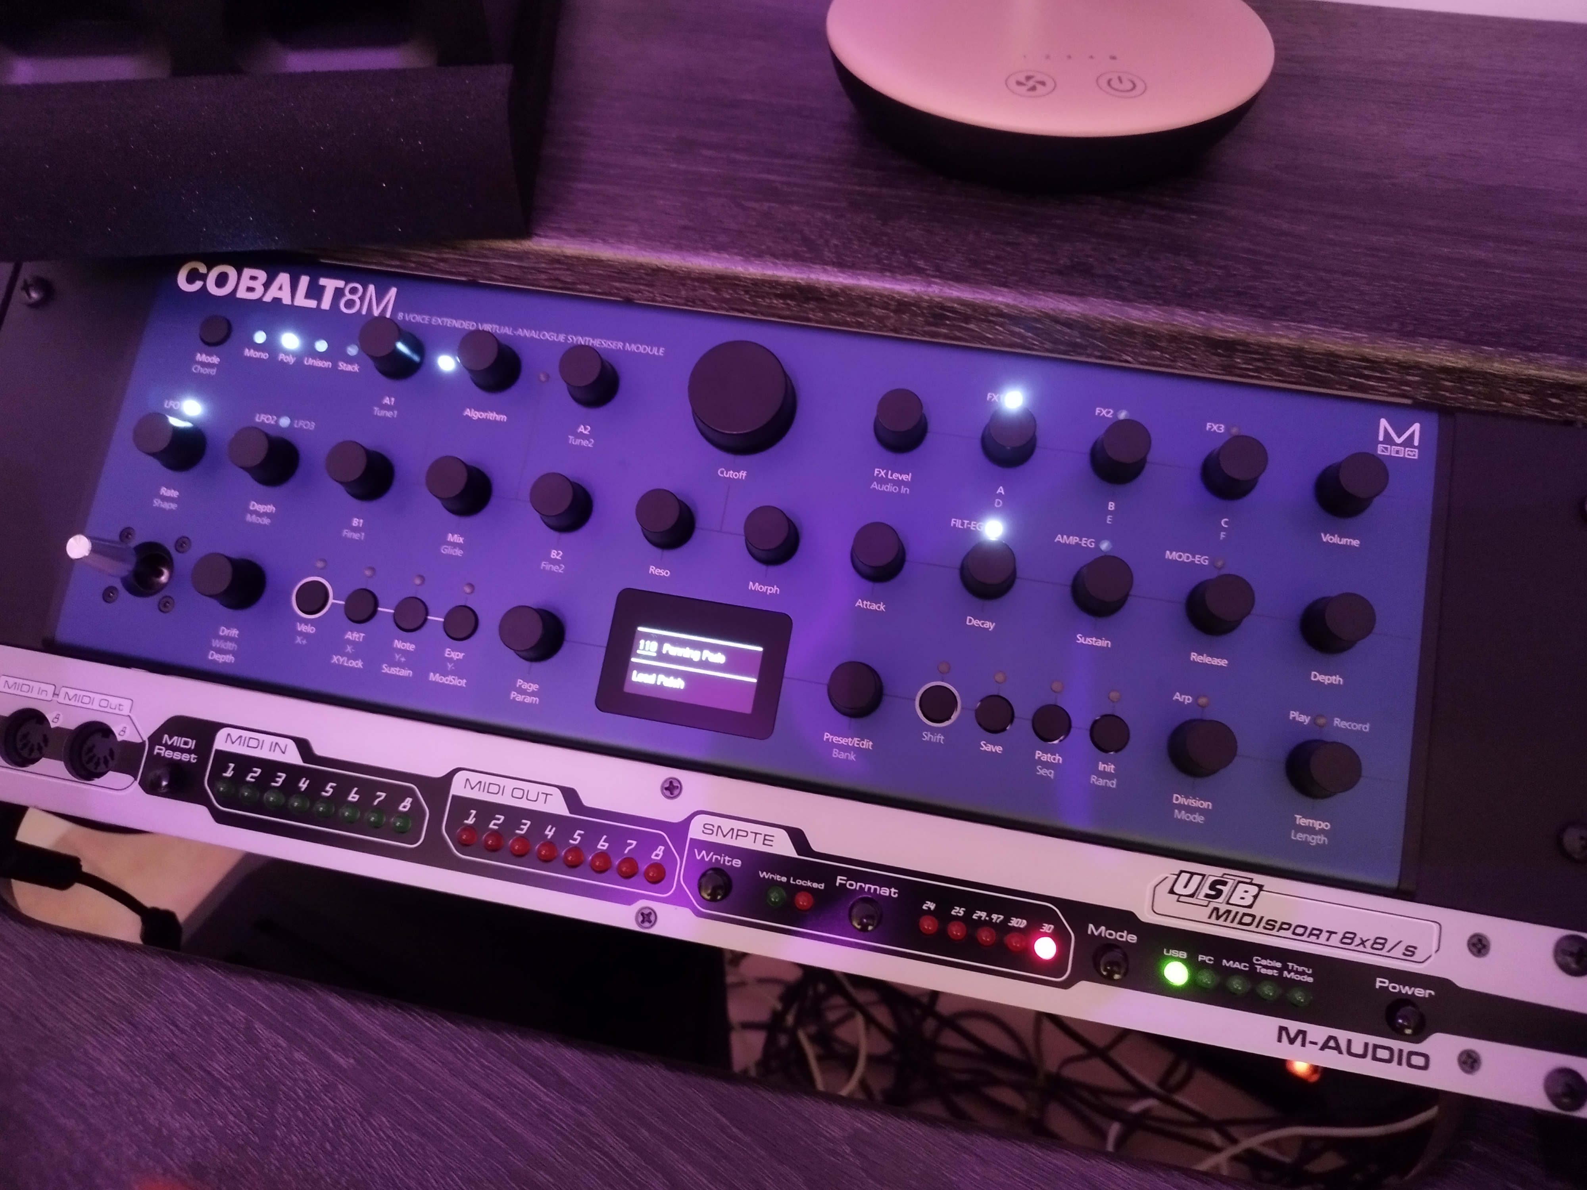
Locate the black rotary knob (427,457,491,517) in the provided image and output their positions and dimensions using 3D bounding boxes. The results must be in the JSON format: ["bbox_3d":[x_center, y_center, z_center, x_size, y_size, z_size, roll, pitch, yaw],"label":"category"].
[{"bbox_3d":[-0.097,-0.032,0.318,0.015,0.014,0.015,-1,79,4],"label":"black rotary knob"}]

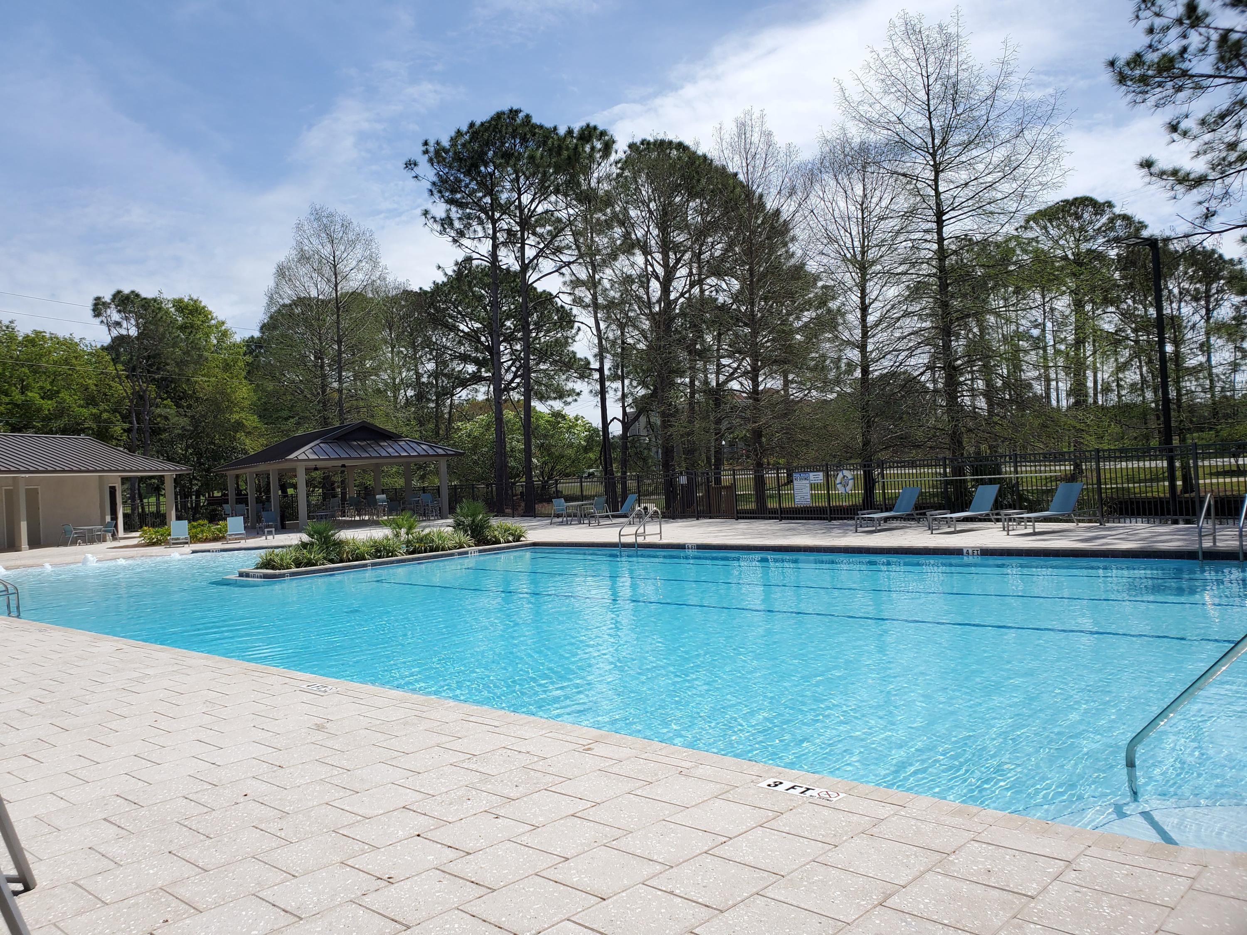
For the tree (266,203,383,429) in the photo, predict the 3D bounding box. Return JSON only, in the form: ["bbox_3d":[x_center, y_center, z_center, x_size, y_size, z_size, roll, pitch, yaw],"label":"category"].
[{"bbox_3d":[-19.600,-7.119,62.500,7.700,20.500,7.700,-3,-1,-17],"label":"tree"}]

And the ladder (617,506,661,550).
[{"bbox_3d":[0.431,1.576,24.056,0.620,1.060,0.980,-4,-1,42],"label":"ladder"}]

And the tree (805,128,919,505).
[{"bbox_3d":[8.011,-4.997,31.500,3.900,13.000,3.900,-3,-1,15],"label":"tree"}]

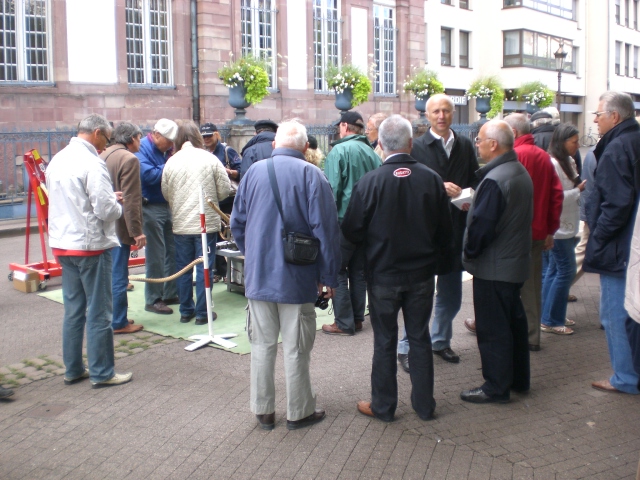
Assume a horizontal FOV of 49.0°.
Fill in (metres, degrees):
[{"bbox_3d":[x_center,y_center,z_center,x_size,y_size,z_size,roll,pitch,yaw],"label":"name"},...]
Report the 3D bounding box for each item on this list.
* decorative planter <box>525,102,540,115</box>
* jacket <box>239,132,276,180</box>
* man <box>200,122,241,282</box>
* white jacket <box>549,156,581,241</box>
[{"bbox_3d":[6.902,-4.223,22.827,0.520,0.600,0.520,8,13,42],"label":"decorative planter"},{"bbox_3d":[-0.517,-0.667,6.550,0.560,0.720,0.420,-6,11,-30],"label":"jacket"},{"bbox_3d":[-1.079,-0.383,7.388,0.540,1.680,0.420,2,10,17],"label":"man"},{"bbox_3d":[1.915,-0.330,5.526,0.400,0.660,0.460,-1,10,-3],"label":"white jacket"}]

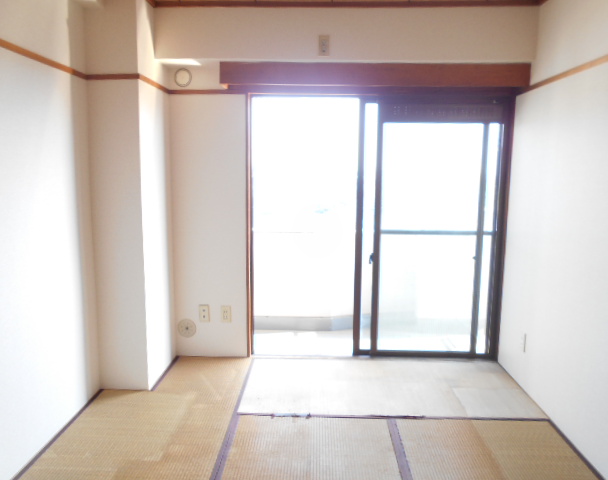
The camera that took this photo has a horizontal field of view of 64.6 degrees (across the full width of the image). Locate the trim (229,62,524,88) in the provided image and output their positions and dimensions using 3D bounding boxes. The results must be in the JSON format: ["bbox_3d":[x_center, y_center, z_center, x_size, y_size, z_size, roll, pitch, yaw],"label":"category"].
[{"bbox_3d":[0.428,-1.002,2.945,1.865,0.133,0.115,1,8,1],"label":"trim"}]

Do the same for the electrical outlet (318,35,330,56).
[{"bbox_3d":[0.121,-1.145,2.836,0.072,0.122,0.012,1,8,1],"label":"electrical outlet"}]

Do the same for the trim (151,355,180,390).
[{"bbox_3d":[-0.892,0.850,3.145,0.032,0.025,0.559,1,8,1],"label":"trim"}]

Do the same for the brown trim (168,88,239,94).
[{"bbox_3d":[-0.656,-0.969,3.153,0.457,0.030,0.020,1,8,1],"label":"brown trim"}]

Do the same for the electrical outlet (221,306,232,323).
[{"bbox_3d":[-0.545,0.521,3.366,0.070,0.119,0.012,1,8,1],"label":"electrical outlet"}]

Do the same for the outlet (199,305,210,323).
[{"bbox_3d":[-0.697,0.517,3.369,0.071,0.122,0.012,1,8,1],"label":"outlet"}]

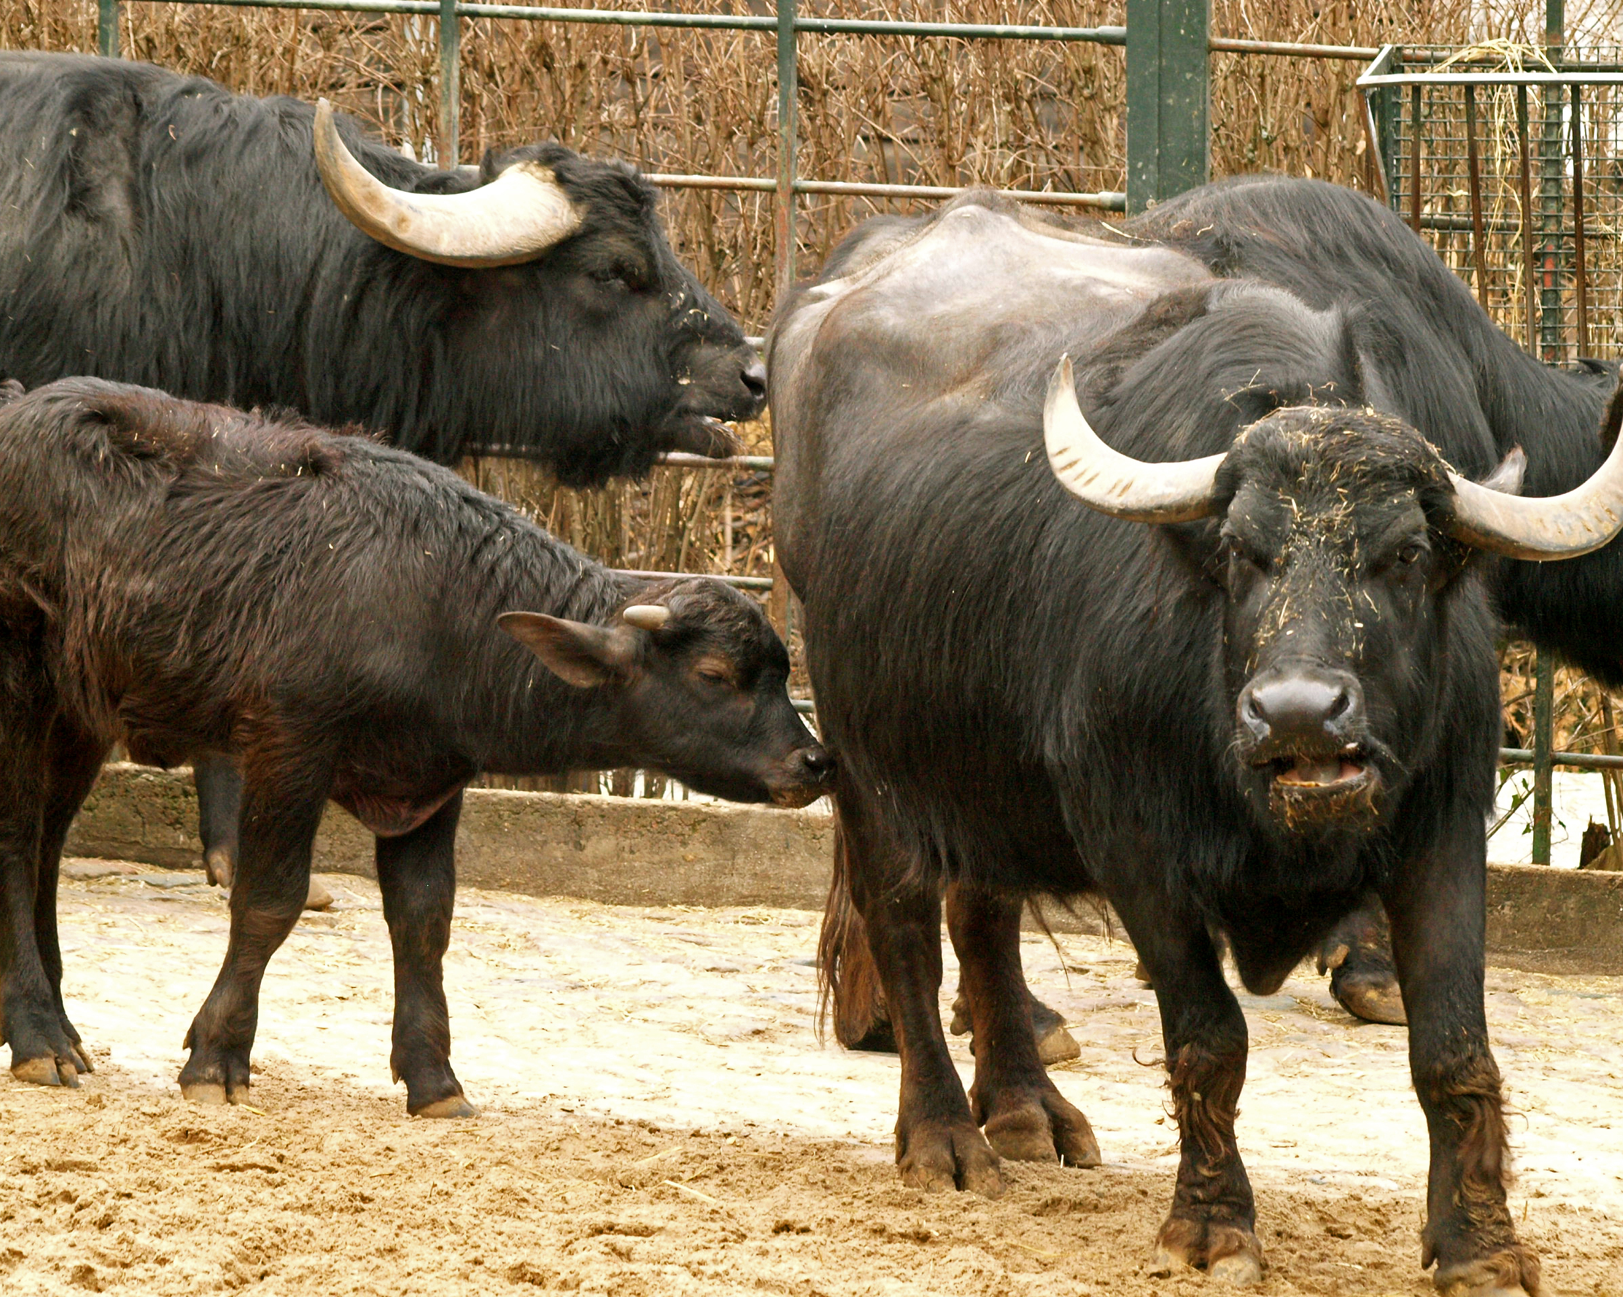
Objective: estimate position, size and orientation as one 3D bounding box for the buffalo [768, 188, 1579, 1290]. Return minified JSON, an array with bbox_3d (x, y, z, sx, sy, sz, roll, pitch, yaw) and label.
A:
[{"bbox_3d":[0.446,0.093,16.547,0.800,1.430,2.150,-2,5,-21],"label":"buffalo"}]

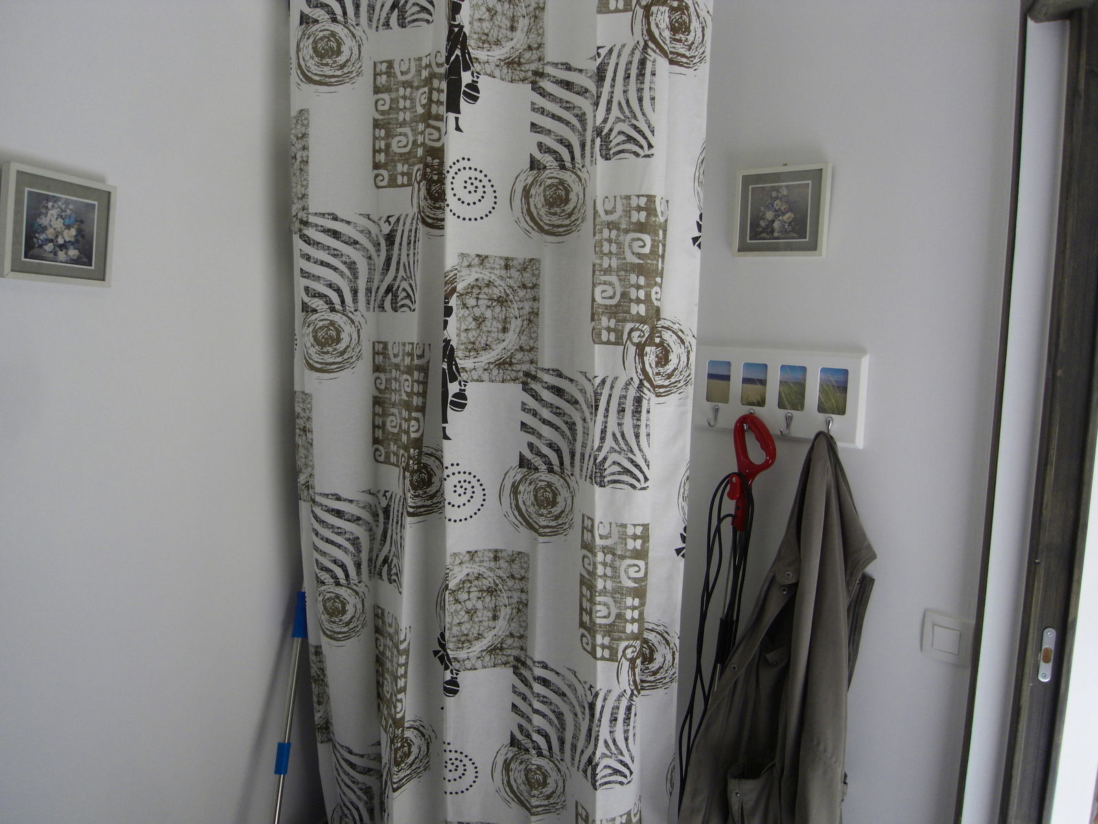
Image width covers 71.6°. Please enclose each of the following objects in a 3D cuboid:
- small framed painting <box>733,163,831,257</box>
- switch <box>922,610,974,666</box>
[{"bbox_3d":[0.447,-0.381,1.455,0.174,0.163,0.019,9,12,40],"label":"small framed painting"},{"bbox_3d":[0.697,0.398,1.332,0.080,0.080,0.012,7,11,41],"label":"switch"}]

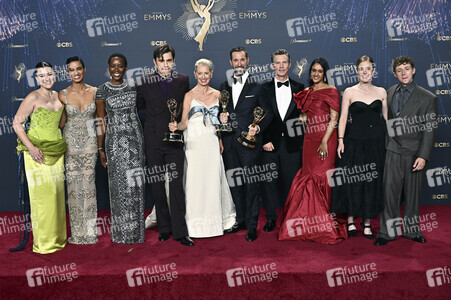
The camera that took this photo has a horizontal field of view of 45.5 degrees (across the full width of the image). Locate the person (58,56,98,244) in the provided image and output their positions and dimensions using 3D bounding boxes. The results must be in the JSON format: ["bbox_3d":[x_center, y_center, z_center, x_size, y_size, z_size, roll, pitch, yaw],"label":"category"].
[{"bbox_3d":[-1.399,0.010,5.104,0.410,1.769,0.340,-2,8,-8],"label":"person"}]

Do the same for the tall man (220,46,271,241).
[{"bbox_3d":[0.183,-0.071,5.171,0.540,1.817,0.480,1,8,16],"label":"tall man"}]

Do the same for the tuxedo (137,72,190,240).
[{"bbox_3d":[-0.587,0.055,5.094,0.520,1.572,0.340,-2,8,-8],"label":"tuxedo"}]

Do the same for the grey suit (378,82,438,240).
[{"bbox_3d":[1.692,0.103,4.976,0.520,1.443,0.360,2,8,23],"label":"grey suit"}]

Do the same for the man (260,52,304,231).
[{"bbox_3d":[0.566,-0.095,5.390,0.500,1.796,0.360,0,7,6],"label":"man"}]

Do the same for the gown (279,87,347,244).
[{"bbox_3d":[0.829,0.132,5.100,0.640,1.448,0.550,1,8,15],"label":"gown"}]

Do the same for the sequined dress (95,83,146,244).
[{"bbox_3d":[-0.987,0.107,5.105,0.450,1.519,0.350,-2,7,-6],"label":"sequined dress"}]

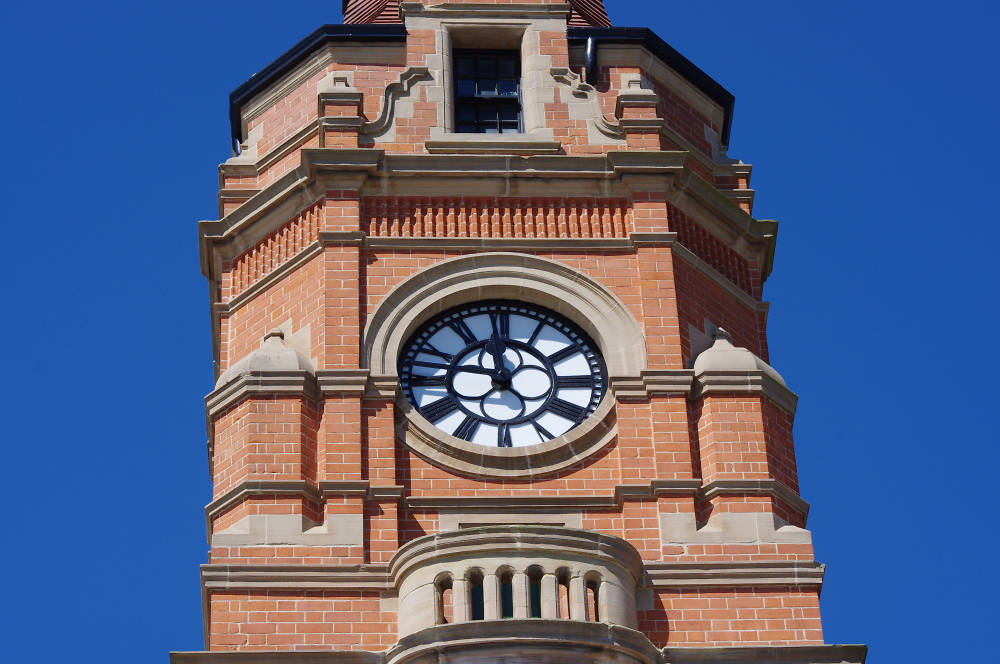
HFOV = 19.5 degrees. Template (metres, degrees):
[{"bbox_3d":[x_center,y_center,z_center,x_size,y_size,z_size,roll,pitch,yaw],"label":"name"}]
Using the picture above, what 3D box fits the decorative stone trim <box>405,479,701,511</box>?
[{"bbox_3d":[0.349,1.066,18.923,1.910,0.078,0.250,0,-38,-4],"label":"decorative stone trim"}]

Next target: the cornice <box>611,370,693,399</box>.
[{"bbox_3d":[1.036,0.371,19.801,0.580,0.165,0.160,0,-42,-3],"label":"cornice"}]

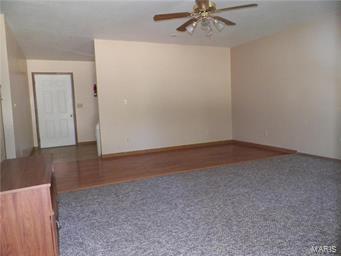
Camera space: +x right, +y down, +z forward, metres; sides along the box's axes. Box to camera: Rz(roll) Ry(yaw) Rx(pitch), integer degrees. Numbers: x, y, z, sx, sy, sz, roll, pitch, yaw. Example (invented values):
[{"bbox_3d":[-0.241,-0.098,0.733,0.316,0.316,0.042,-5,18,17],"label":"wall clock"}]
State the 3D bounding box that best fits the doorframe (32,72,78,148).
[{"bbox_3d":[-3.220,-0.487,6.920,0.920,2.030,0.060,-5,6,-23],"label":"doorframe"}]

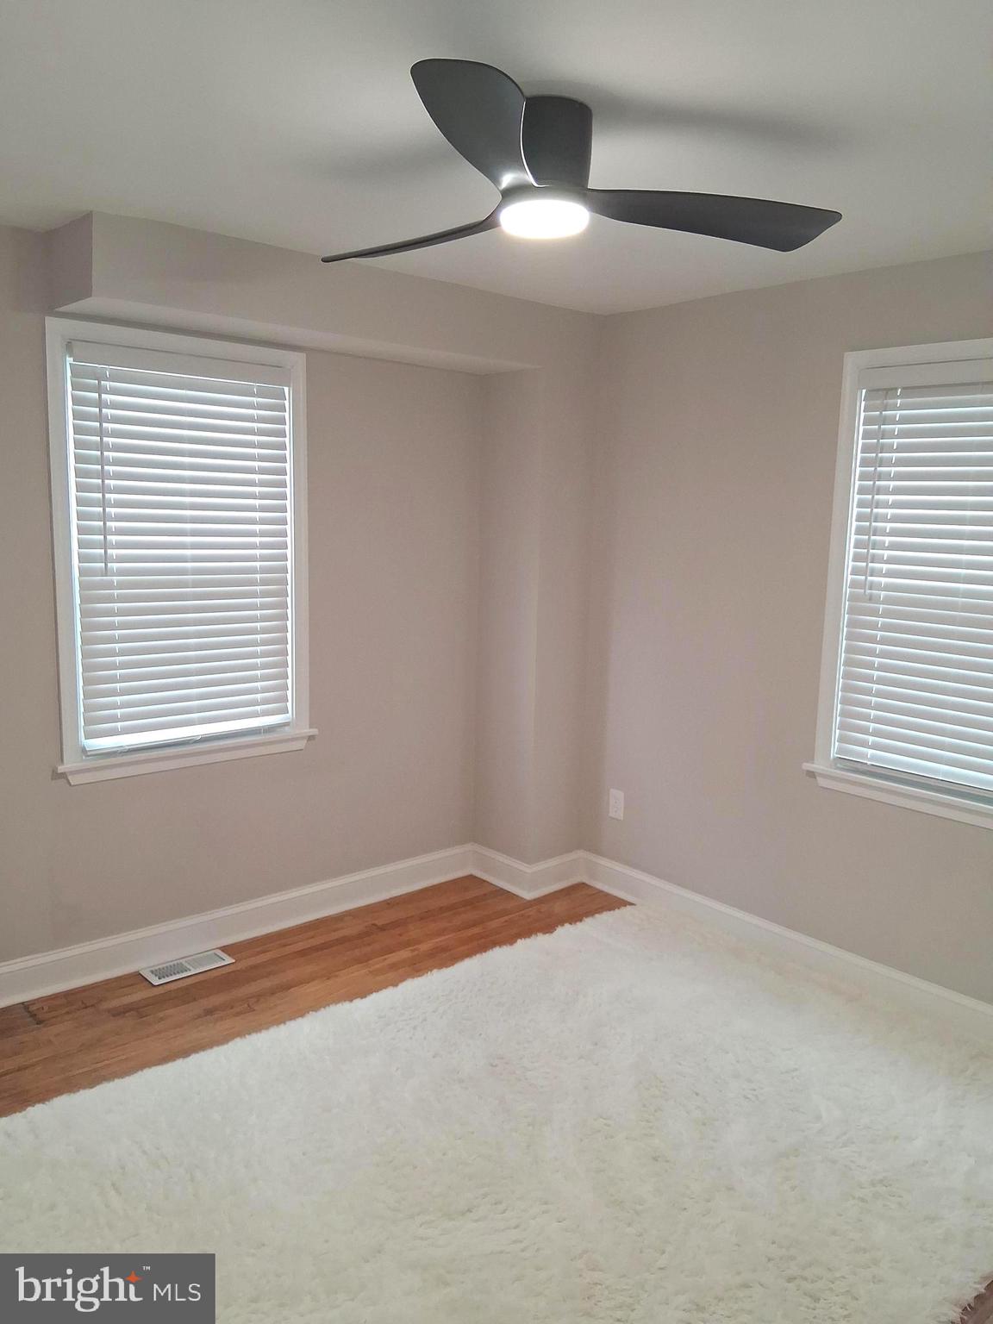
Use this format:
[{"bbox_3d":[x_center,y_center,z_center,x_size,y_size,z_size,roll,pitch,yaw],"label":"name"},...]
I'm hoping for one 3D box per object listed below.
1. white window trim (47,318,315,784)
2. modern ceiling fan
[{"bbox_3d":[-1.040,-0.352,3.387,0.945,1.458,0.090,-6,11,-40],"label":"white window trim"},{"bbox_3d":[0.026,-0.998,2.105,1.210,0.218,1.130,-6,11,-40],"label":"modern ceiling fan"}]

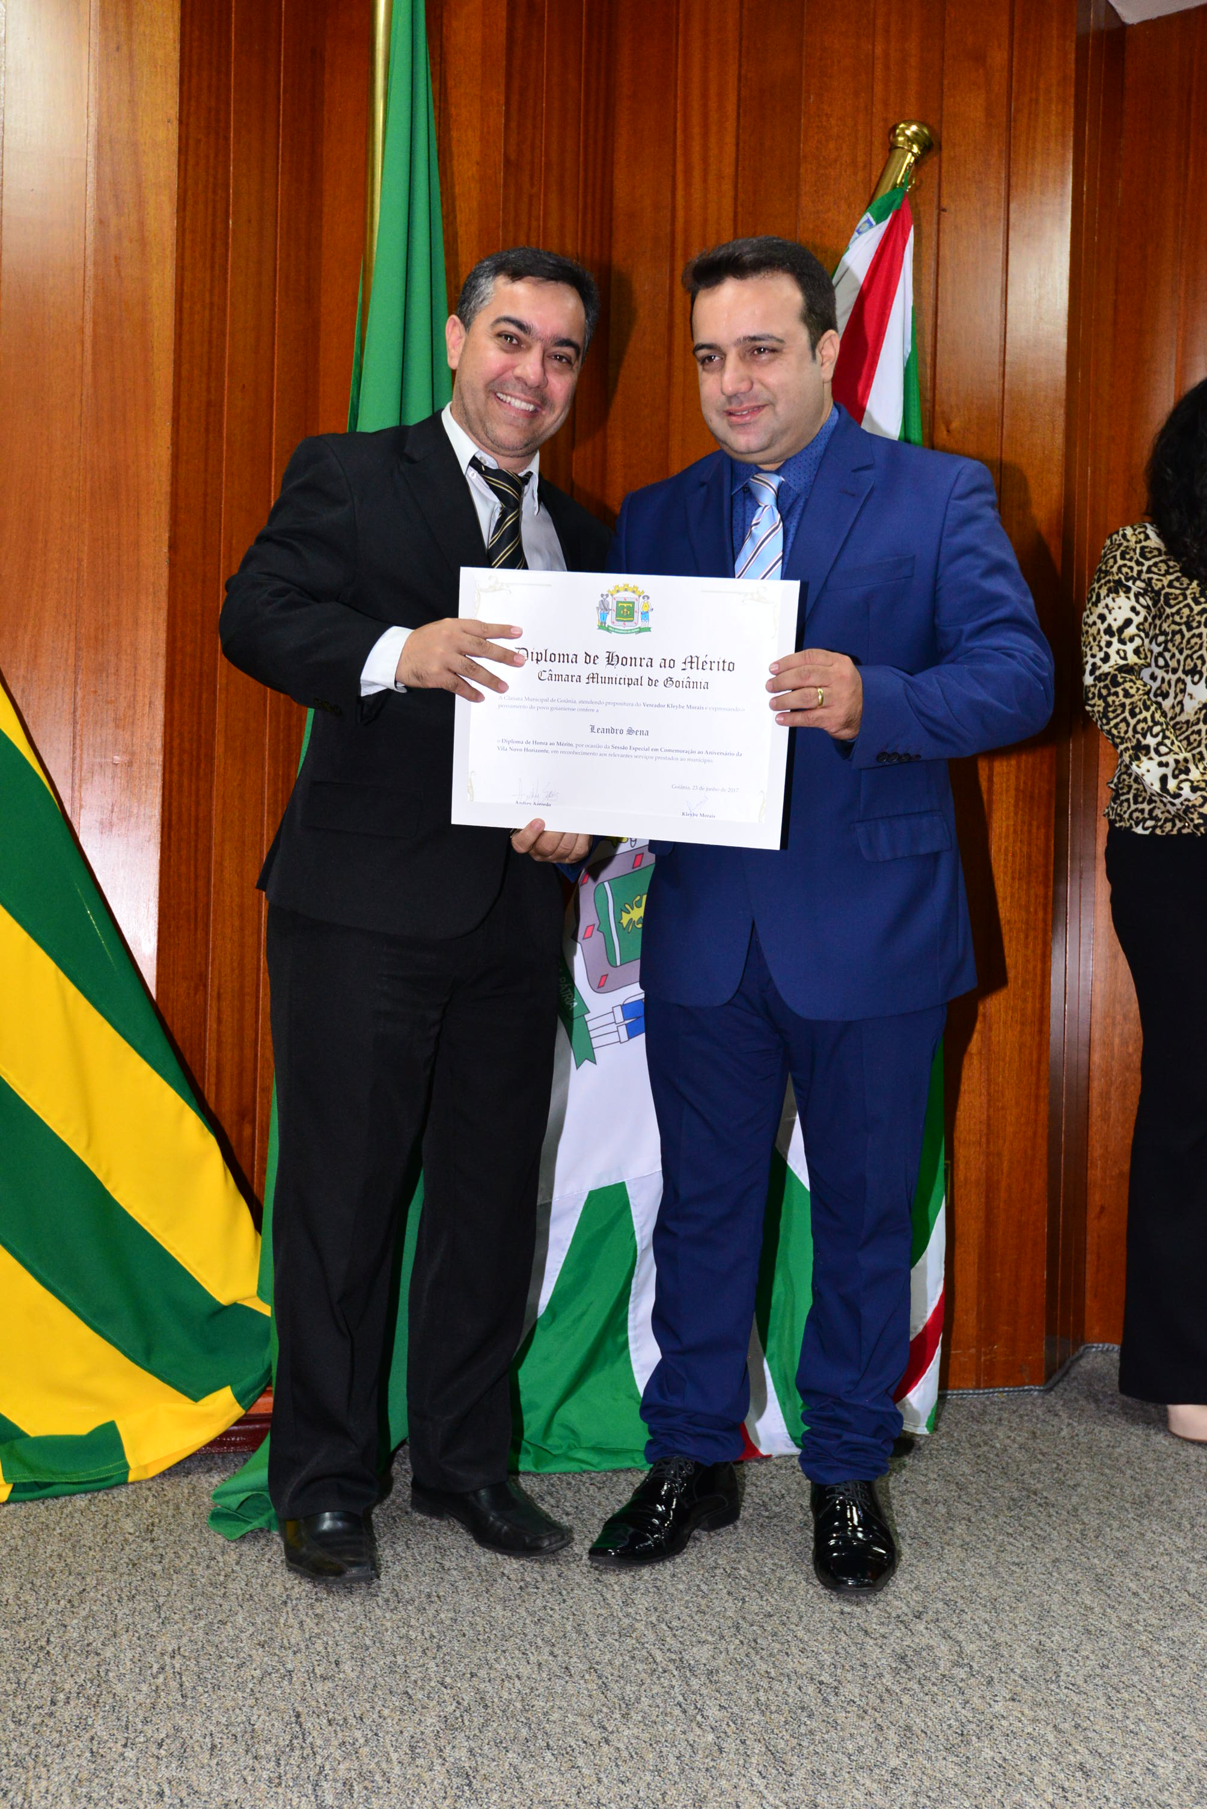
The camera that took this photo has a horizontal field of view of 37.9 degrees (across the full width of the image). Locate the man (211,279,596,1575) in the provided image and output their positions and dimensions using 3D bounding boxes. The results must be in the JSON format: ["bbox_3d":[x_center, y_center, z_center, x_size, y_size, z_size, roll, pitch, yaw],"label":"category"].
[{"bbox_3d":[-0.210,-0.005,2.310,0.540,1.720,0.460,1,0,-27],"label":"man"}]

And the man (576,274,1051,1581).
[{"bbox_3d":[0.260,-0.003,2.270,0.580,1.730,0.480,1,0,22],"label":"man"}]

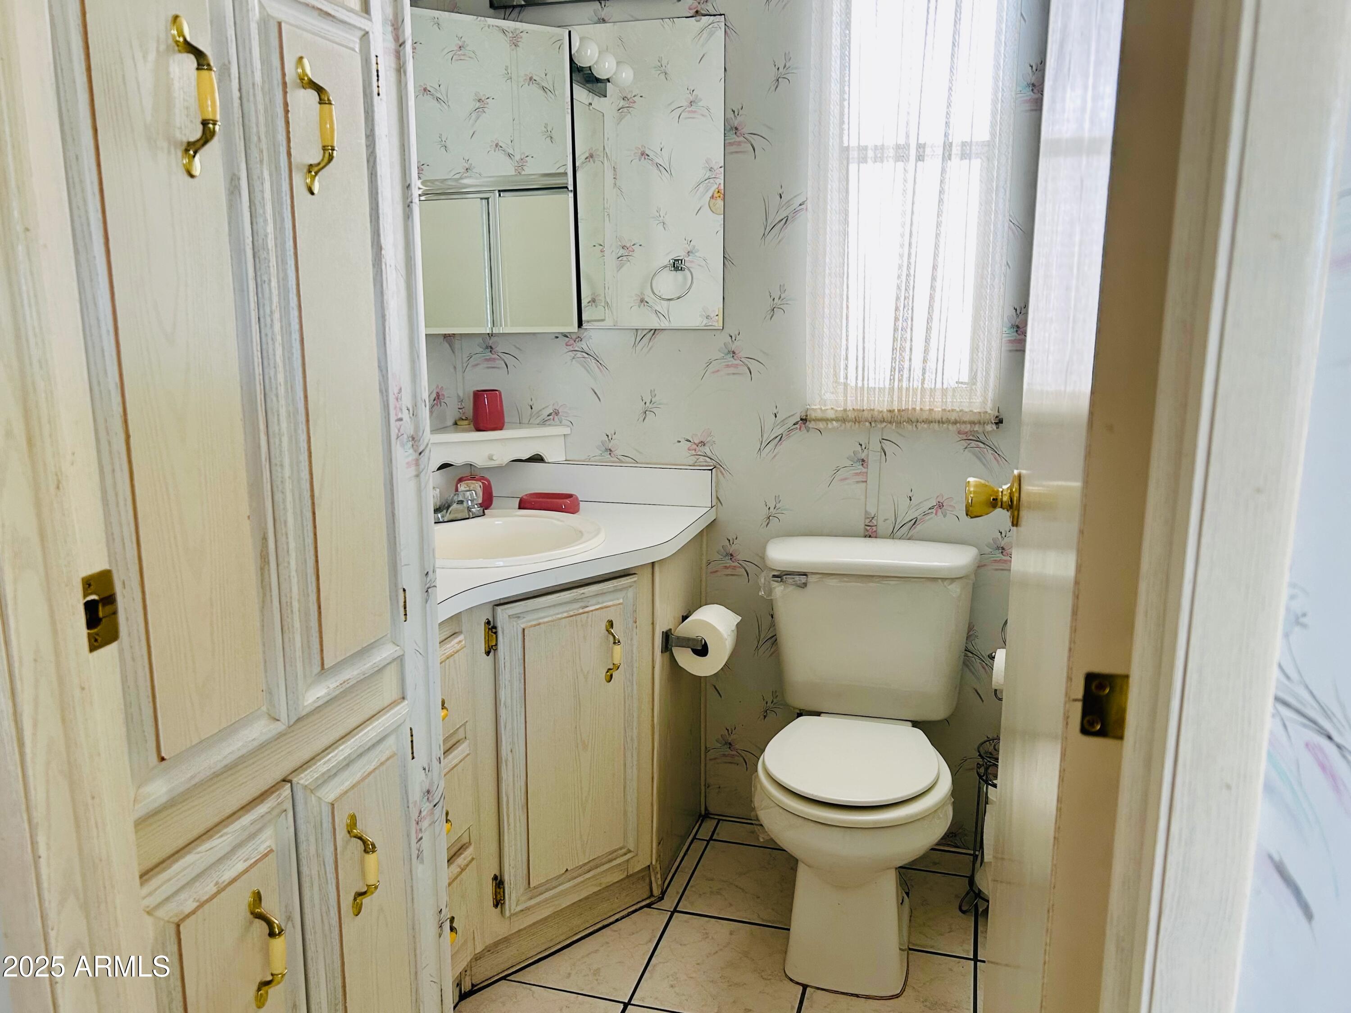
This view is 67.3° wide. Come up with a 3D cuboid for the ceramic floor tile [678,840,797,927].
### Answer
[{"bbox_3d":[0.188,0.838,2.247,0.302,0.009,0.302,3,12,16],"label":"ceramic floor tile"}]

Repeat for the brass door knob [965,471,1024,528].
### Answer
[{"bbox_3d":[0.369,-0.011,1.183,0.062,0.065,0.065,3,12,16],"label":"brass door knob"}]

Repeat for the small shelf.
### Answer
[{"bbox_3d":[-0.470,-0.147,2.426,0.387,0.092,0.238,-6,13,-28],"label":"small shelf"}]

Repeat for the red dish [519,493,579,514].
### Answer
[{"bbox_3d":[-0.286,-0.012,2.380,0.140,0.036,0.085,4,12,21],"label":"red dish"}]

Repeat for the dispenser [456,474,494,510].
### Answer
[{"bbox_3d":[-0.472,-0.035,2.385,0.080,0.080,0.052,-6,13,-29],"label":"dispenser"}]

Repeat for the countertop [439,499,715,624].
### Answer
[{"bbox_3d":[-0.358,0.102,1.978,0.650,0.035,1.040,3,12,16],"label":"countertop"}]

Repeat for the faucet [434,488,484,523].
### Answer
[{"bbox_3d":[-0.473,-0.005,2.208,0.160,0.078,0.135,-10,15,-41],"label":"faucet"}]

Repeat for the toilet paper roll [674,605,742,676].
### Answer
[{"bbox_3d":[0.064,0.279,2.118,0.119,0.119,0.104,3,12,16],"label":"toilet paper roll"}]

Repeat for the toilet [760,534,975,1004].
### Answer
[{"bbox_3d":[0.364,0.496,2.045,0.440,0.741,0.650,3,11,14],"label":"toilet"}]

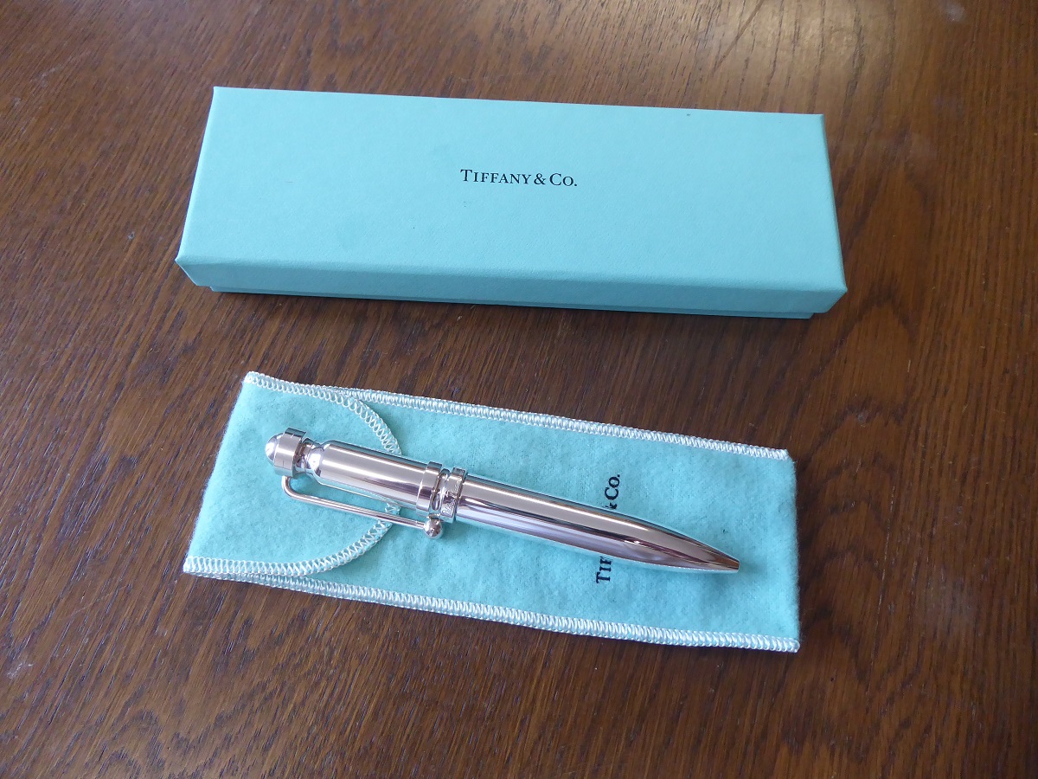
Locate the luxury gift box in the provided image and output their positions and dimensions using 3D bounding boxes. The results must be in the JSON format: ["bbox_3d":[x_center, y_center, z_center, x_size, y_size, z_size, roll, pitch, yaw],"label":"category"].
[{"bbox_3d":[-0.001,-0.055,0.226,0.184,0.022,0.060,2,69,-1],"label":"luxury gift box"}]

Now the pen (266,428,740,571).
[{"bbox_3d":[-0.006,0.032,0.193,0.126,0.015,0.020,13,70,3],"label":"pen"}]

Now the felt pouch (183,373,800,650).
[{"bbox_3d":[-0.004,0.032,0.203,0.158,0.004,0.055,7,69,1],"label":"felt pouch"}]

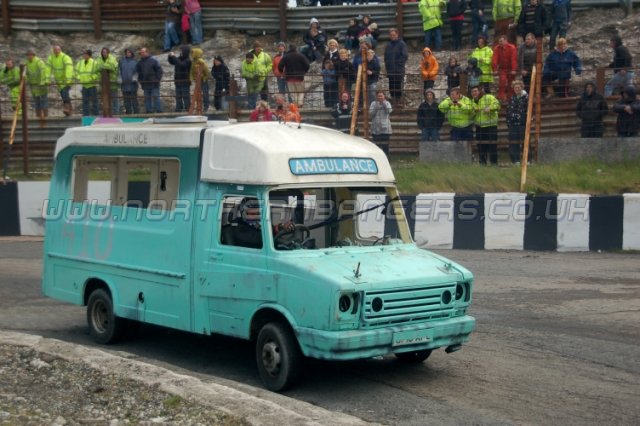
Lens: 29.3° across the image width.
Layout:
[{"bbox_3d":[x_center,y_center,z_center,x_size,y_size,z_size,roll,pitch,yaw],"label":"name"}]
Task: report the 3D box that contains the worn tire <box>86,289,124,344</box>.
[{"bbox_3d":[-2.519,1.229,14.500,0.190,0.660,0.660,-2,4,-39],"label":"worn tire"}]

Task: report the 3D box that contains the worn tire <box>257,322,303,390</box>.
[{"bbox_3d":[-0.386,1.401,11.900,0.190,0.660,0.660,-1,4,-34],"label":"worn tire"}]

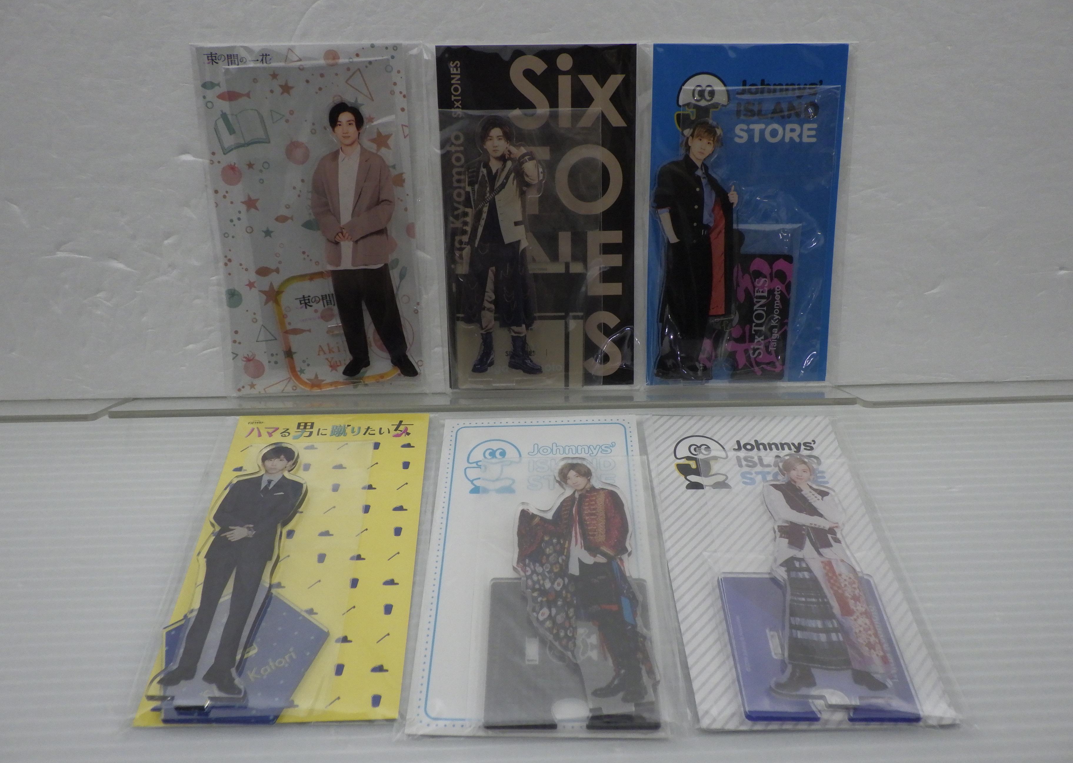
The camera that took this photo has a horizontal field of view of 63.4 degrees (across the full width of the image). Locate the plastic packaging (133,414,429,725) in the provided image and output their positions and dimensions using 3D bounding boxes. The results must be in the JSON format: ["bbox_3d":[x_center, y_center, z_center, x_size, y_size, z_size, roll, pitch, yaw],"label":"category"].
[{"bbox_3d":[-0.127,0.087,0.477,0.121,0.010,0.210,-1,40,-1],"label":"plastic packaging"}]

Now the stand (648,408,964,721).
[{"bbox_3d":[0.133,0.088,0.478,0.120,0.010,0.212,-1,40,-1],"label":"stand"}]

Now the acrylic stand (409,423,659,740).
[{"bbox_3d":[0.002,0.090,0.474,0.120,0.010,0.213,1,40,0],"label":"acrylic stand"}]

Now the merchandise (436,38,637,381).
[{"bbox_3d":[0.002,-0.099,0.545,0.121,0.213,0.010,-1,14,-1],"label":"merchandise"}]

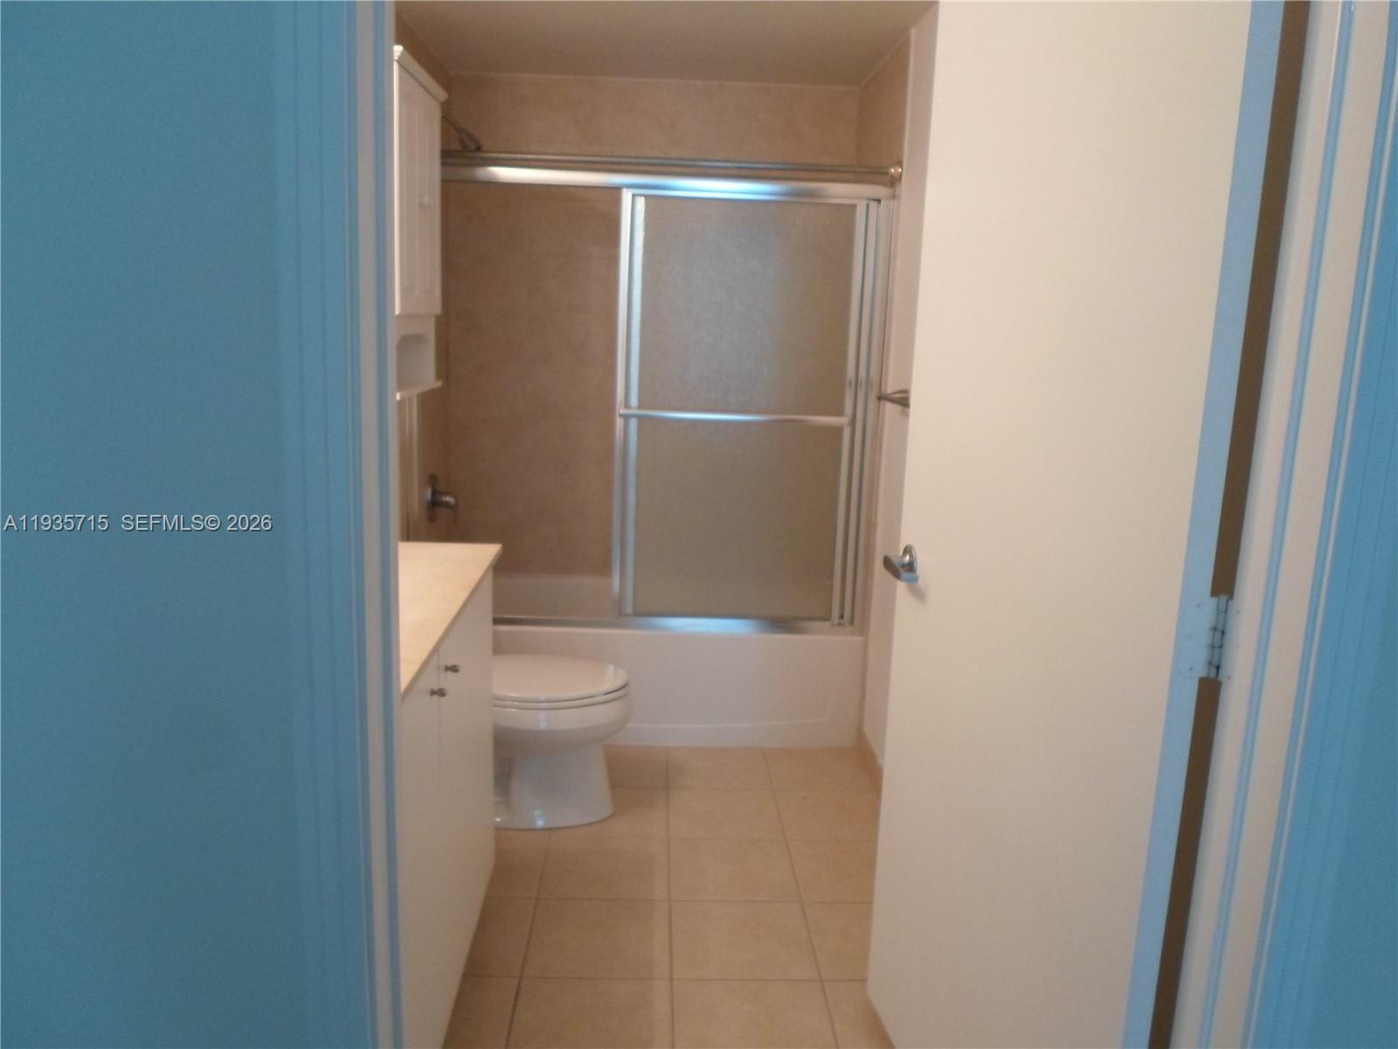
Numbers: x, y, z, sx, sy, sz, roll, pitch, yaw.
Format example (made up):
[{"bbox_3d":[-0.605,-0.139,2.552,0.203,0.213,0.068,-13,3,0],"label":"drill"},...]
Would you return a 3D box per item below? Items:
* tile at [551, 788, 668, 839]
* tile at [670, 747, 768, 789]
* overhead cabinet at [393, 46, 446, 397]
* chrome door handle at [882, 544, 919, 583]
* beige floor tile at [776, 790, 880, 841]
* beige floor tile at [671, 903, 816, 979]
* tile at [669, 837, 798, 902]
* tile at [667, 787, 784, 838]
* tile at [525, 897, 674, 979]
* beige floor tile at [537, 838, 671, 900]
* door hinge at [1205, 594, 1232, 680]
[{"bbox_3d":[-0.243,0.814,2.848,0.312,0.010,0.304,2,11,-3],"label":"tile"},{"bbox_3d":[0.060,0.768,3.159,0.312,0.010,0.304,2,11,-3],"label":"tile"},{"bbox_3d":[-0.786,-0.736,2.593,0.190,0.800,0.500,2,11,-3],"label":"overhead cabinet"},{"bbox_3d":[0.369,0.070,1.805,0.055,0.055,0.110,0,11,-10],"label":"chrome door handle"},{"bbox_3d":[0.386,0.832,2.877,0.312,0.010,0.304,2,11,-3],"label":"beige floor tile"},{"bbox_3d":[0.096,0.934,2.270,0.312,0.010,0.304,2,11,-3],"label":"beige floor tile"},{"bbox_3d":[0.084,0.879,2.566,0.312,0.010,0.304,2,11,-3],"label":"tile"},{"bbox_3d":[0.072,0.823,2.863,0.312,0.010,0.304,2,11,-3],"label":"tile"},{"bbox_3d":[-0.219,0.925,2.256,0.312,0.010,0.304,2,11,-3],"label":"tile"},{"bbox_3d":[-0.231,0.870,2.552,0.312,0.010,0.304,2,11,-3],"label":"beige floor tile"},{"bbox_3d":[0.566,0.123,1.100,0.018,0.090,0.018,2,11,-3],"label":"door hinge"}]

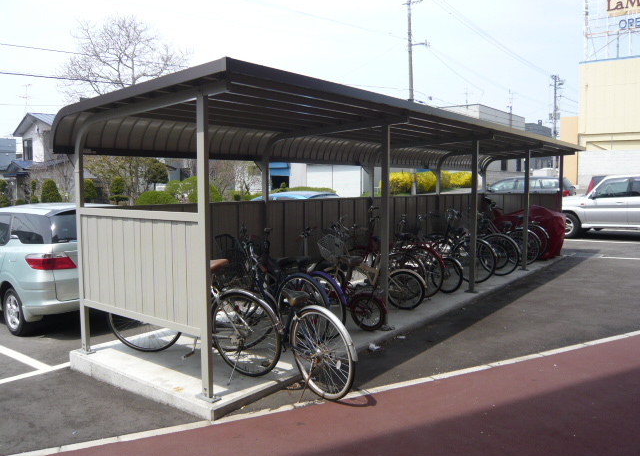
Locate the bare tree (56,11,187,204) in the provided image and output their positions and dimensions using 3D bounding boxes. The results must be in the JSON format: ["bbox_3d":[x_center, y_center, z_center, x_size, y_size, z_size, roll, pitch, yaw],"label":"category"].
[{"bbox_3d":[-9.016,-4.974,23.674,6.500,9.297,6.200,0,5,0],"label":"bare tree"}]

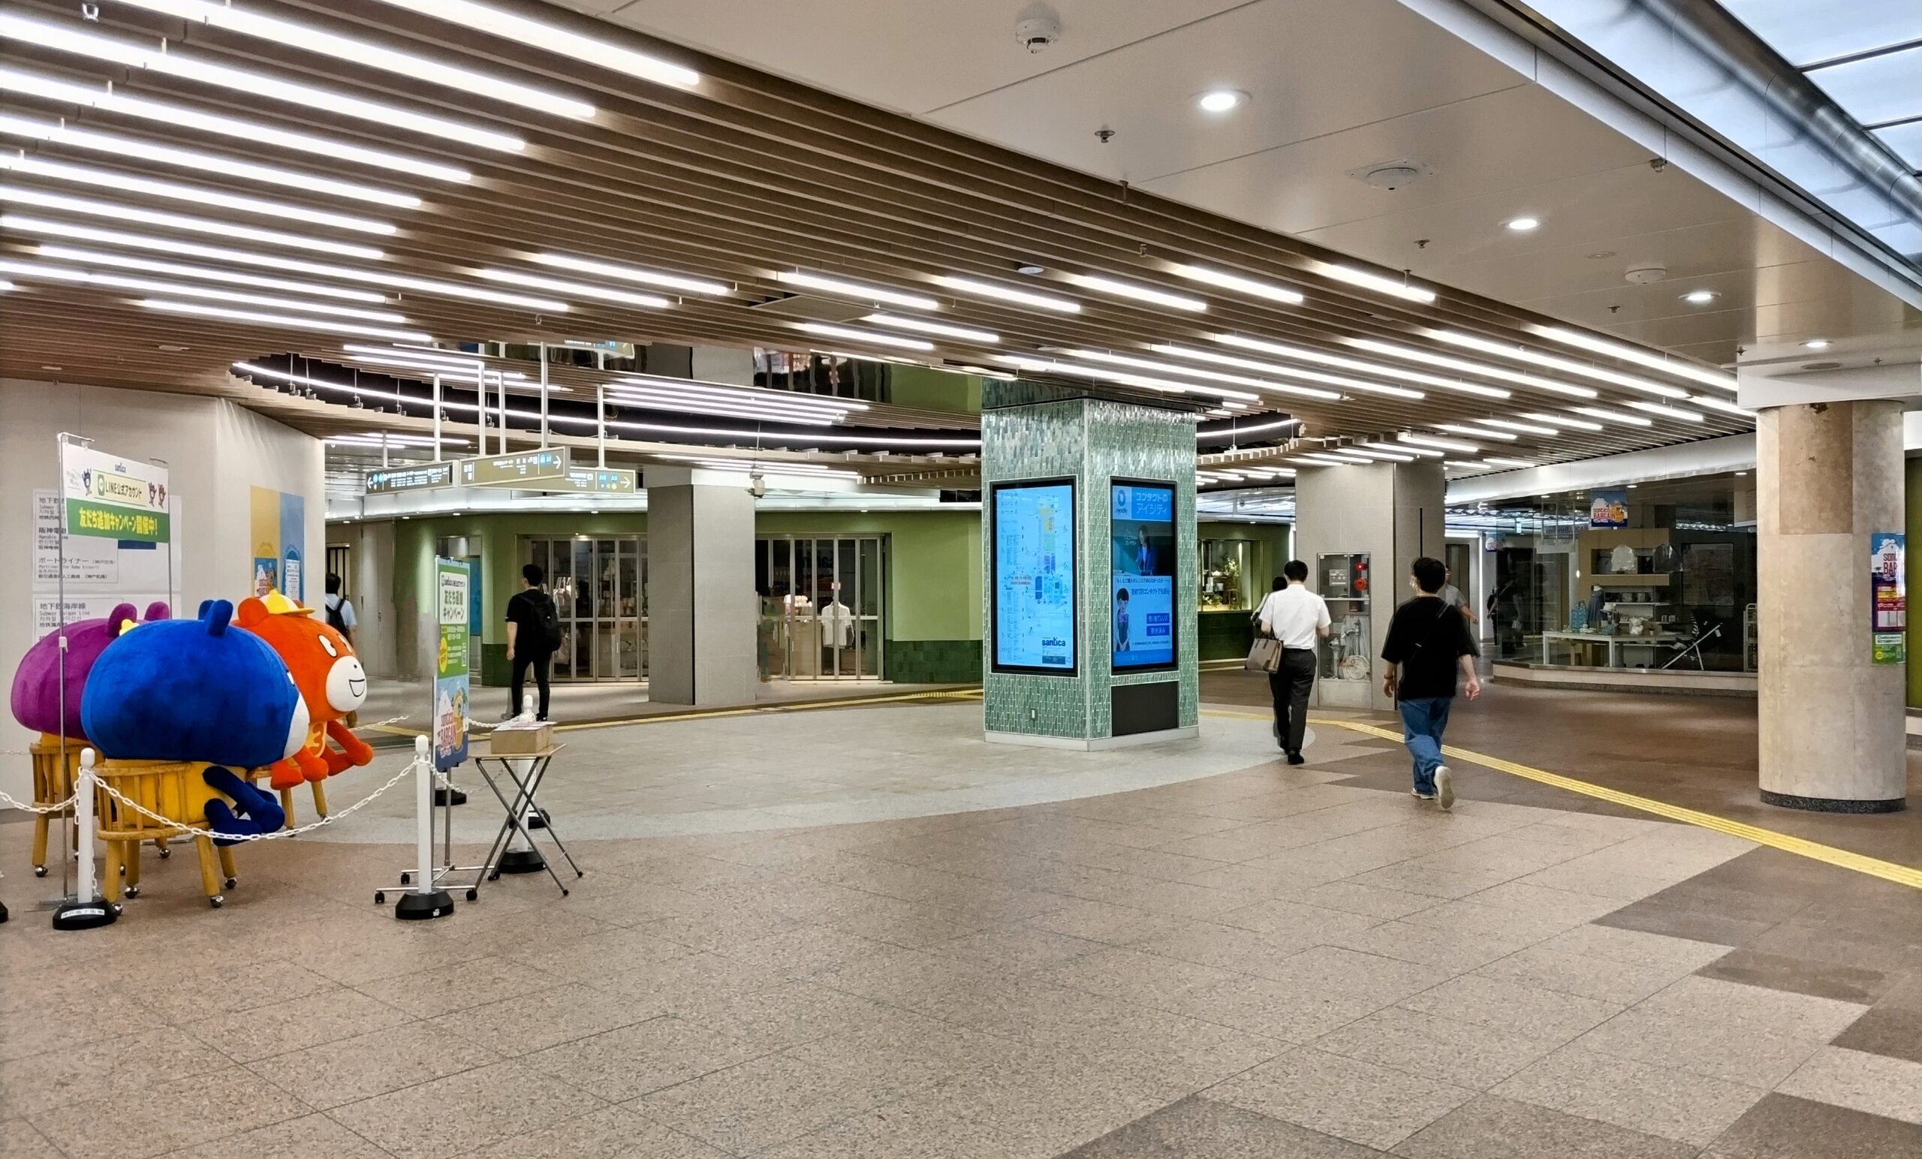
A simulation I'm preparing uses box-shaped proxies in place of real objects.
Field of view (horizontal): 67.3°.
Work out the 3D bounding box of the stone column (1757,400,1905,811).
[{"bbox_3d":[5.888,0.183,9.780,0.840,2.670,0.840,-1,-1,45],"label":"stone column"}]

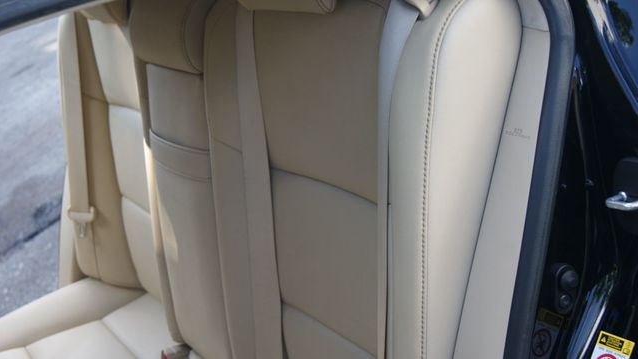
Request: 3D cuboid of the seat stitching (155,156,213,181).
[{"bbox_3d":[-0.217,-0.015,1.410,0.025,0.020,0.195,-21,22,-27],"label":"seat stitching"}]

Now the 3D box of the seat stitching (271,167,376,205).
[{"bbox_3d":[0.003,0.007,1.090,0.025,0.022,0.240,-21,22,-27],"label":"seat stitching"}]

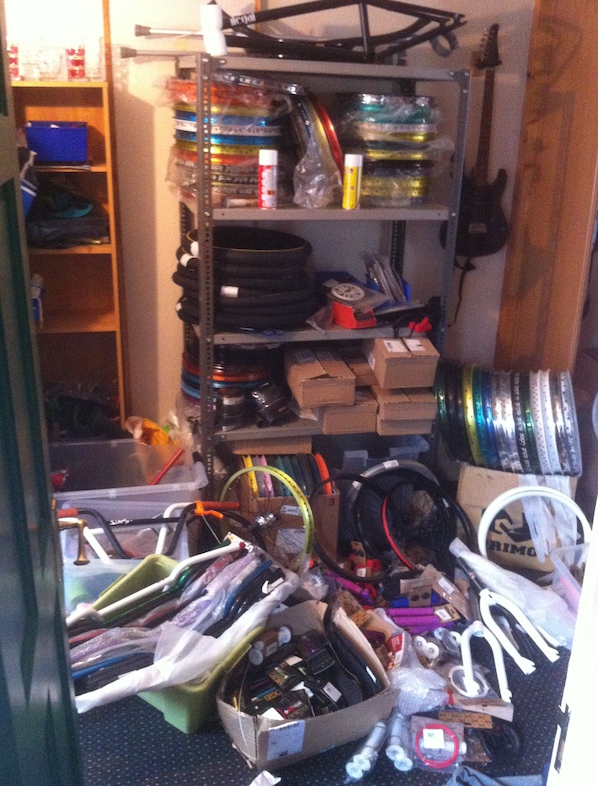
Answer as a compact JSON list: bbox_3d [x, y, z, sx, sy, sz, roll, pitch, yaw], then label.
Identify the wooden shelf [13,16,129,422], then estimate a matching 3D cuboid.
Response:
[{"bbox_3d":[-0.875,-0.342,2.974,0.410,2.000,0.230,-1,19,-9],"label":"wooden shelf"}]

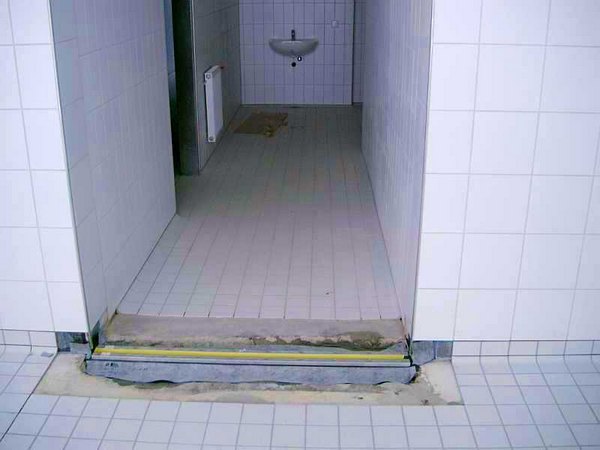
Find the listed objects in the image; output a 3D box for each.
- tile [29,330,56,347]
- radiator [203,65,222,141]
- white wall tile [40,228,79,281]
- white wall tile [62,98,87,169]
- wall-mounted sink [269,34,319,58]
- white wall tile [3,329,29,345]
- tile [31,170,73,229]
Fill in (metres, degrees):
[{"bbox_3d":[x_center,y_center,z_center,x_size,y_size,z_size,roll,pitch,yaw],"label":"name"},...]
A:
[{"bbox_3d":[-1.106,0.492,2.765,0.116,0.073,0.010,1,21,2],"label":"tile"},{"bbox_3d":[-0.750,-1.067,5.622,0.070,0.588,0.498,1,21,2],"label":"radiator"},{"bbox_3d":[-0.977,0.122,2.618,0.152,0.243,0.010,1,21,2],"label":"white wall tile"},{"bbox_3d":[-0.891,-0.373,2.559,0.010,0.241,0.236,1,21,2],"label":"white wall tile"},{"bbox_3d":[-0.077,-2.113,7.589,0.590,0.205,0.450,1,21,2],"label":"wall-mounted sink"},{"bbox_3d":[-1.220,0.487,2.769,0.116,0.073,0.010,1,21,2],"label":"white wall tile"},{"bbox_3d":[-0.974,-0.103,2.532,0.152,0.243,0.010,1,21,2],"label":"tile"}]

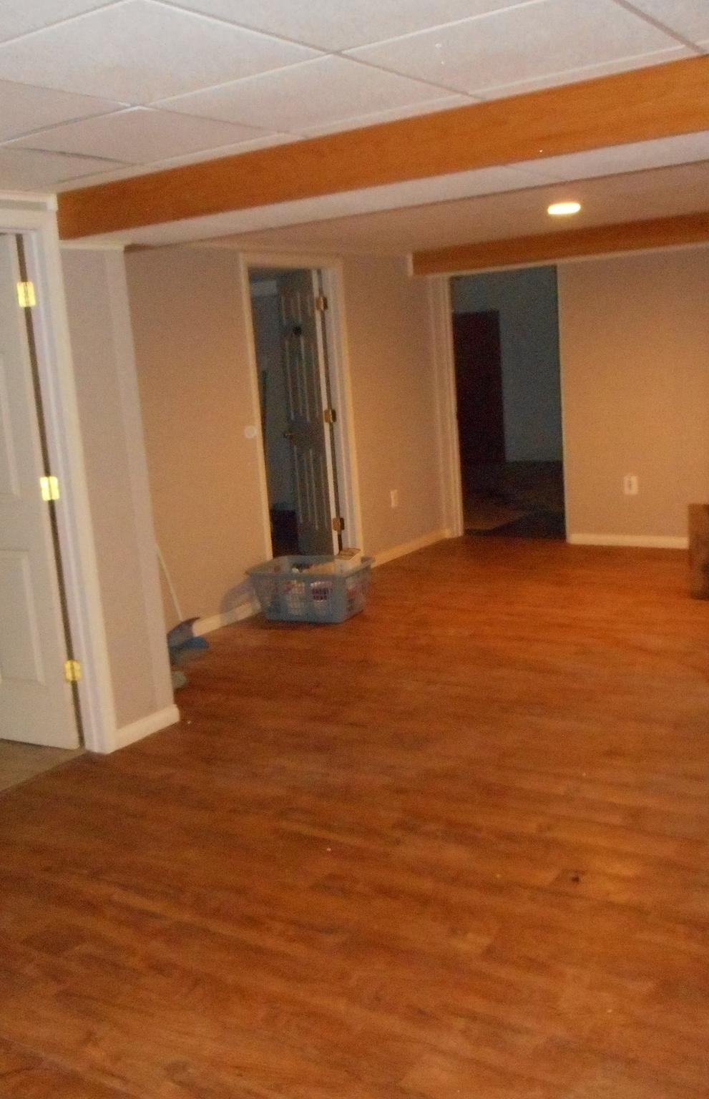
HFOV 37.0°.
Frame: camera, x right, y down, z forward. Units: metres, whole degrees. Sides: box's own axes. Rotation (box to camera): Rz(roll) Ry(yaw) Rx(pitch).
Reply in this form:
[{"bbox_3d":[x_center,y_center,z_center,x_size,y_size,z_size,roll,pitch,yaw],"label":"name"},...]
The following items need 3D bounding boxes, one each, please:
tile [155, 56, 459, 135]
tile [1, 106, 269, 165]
[{"bbox_3d":[-0.130,-1.173,2.753,0.605,0.020,0.605,3,13,34],"label":"tile"},{"bbox_3d":[-0.634,-1.201,3.095,0.605,0.020,0.605,3,13,34],"label":"tile"}]

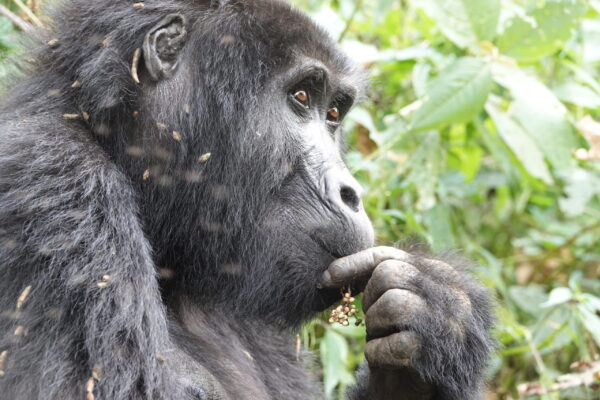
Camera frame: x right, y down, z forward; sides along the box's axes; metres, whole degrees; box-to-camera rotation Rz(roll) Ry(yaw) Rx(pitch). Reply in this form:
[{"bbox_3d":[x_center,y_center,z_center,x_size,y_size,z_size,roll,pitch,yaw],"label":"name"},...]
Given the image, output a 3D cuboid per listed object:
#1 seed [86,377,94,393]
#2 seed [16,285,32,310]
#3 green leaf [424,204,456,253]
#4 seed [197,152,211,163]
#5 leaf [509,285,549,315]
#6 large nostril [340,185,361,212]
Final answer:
[{"bbox_3d":[-0.199,0.176,3.170,0.007,0.015,0.006,8,0,0],"label":"seed"},{"bbox_3d":[-0.264,0.094,3.200,0.006,0.025,0.006,32,0,0],"label":"seed"},{"bbox_3d":[0.181,0.035,4.300,0.040,0.064,0.012,0,6,0],"label":"green leaf"},{"bbox_3d":[-0.094,-0.042,3.270,0.015,0.006,0.006,-37,0,0],"label":"seed"},{"bbox_3d":[0.281,0.122,4.100,0.049,0.041,0.013,0,6,0],"label":"leaf"},{"bbox_3d":[0.050,-0.002,3.300,0.022,0.028,0.016,-15,0,-37],"label":"large nostril"}]

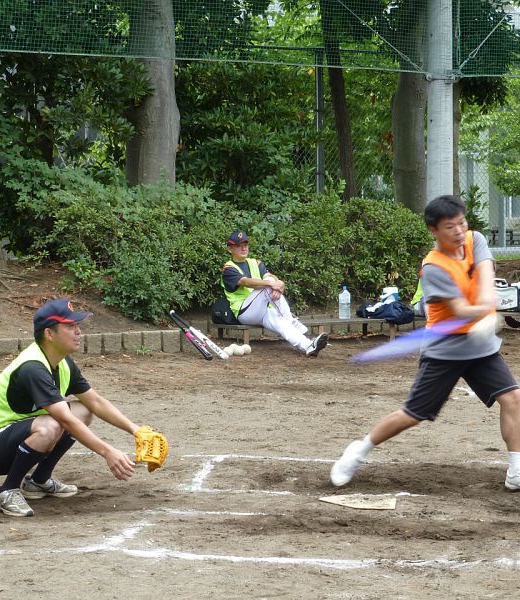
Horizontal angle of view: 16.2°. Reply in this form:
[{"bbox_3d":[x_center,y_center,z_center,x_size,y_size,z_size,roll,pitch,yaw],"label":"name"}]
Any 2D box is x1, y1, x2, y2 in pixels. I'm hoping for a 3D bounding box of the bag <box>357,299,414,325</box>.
[{"bbox_3d":[1.203,0.115,17.500,0.530,0.240,0.270,-2,4,-22],"label":"bag"}]

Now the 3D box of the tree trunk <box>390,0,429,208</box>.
[{"bbox_3d":[1.797,-2.024,21.800,0.420,3.600,0.420,-1,4,0],"label":"tree trunk"}]

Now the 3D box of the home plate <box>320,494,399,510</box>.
[{"bbox_3d":[0.540,1.112,10.000,0.432,0.025,0.432,0,4,5],"label":"home plate"}]

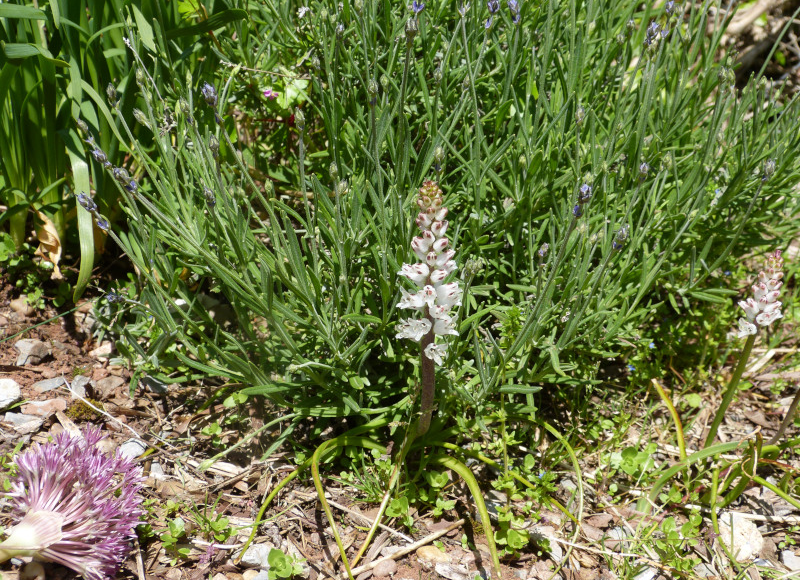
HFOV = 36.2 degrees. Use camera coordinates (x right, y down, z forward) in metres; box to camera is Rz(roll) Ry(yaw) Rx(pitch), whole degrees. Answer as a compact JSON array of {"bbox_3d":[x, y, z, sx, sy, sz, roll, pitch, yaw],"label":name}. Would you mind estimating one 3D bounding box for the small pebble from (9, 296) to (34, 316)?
[{"bbox_3d":[-0.286,0.013,0.925,0.019,0.012,0.015,0,35,0],"label":"small pebble"}]

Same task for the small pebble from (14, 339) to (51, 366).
[{"bbox_3d":[-0.264,0.045,0.880,0.026,0.015,0.019,0,35,0],"label":"small pebble"}]

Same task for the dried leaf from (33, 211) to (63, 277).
[{"bbox_3d":[-0.271,-0.035,0.940,0.023,0.056,0.020,0,35,0],"label":"dried leaf"}]

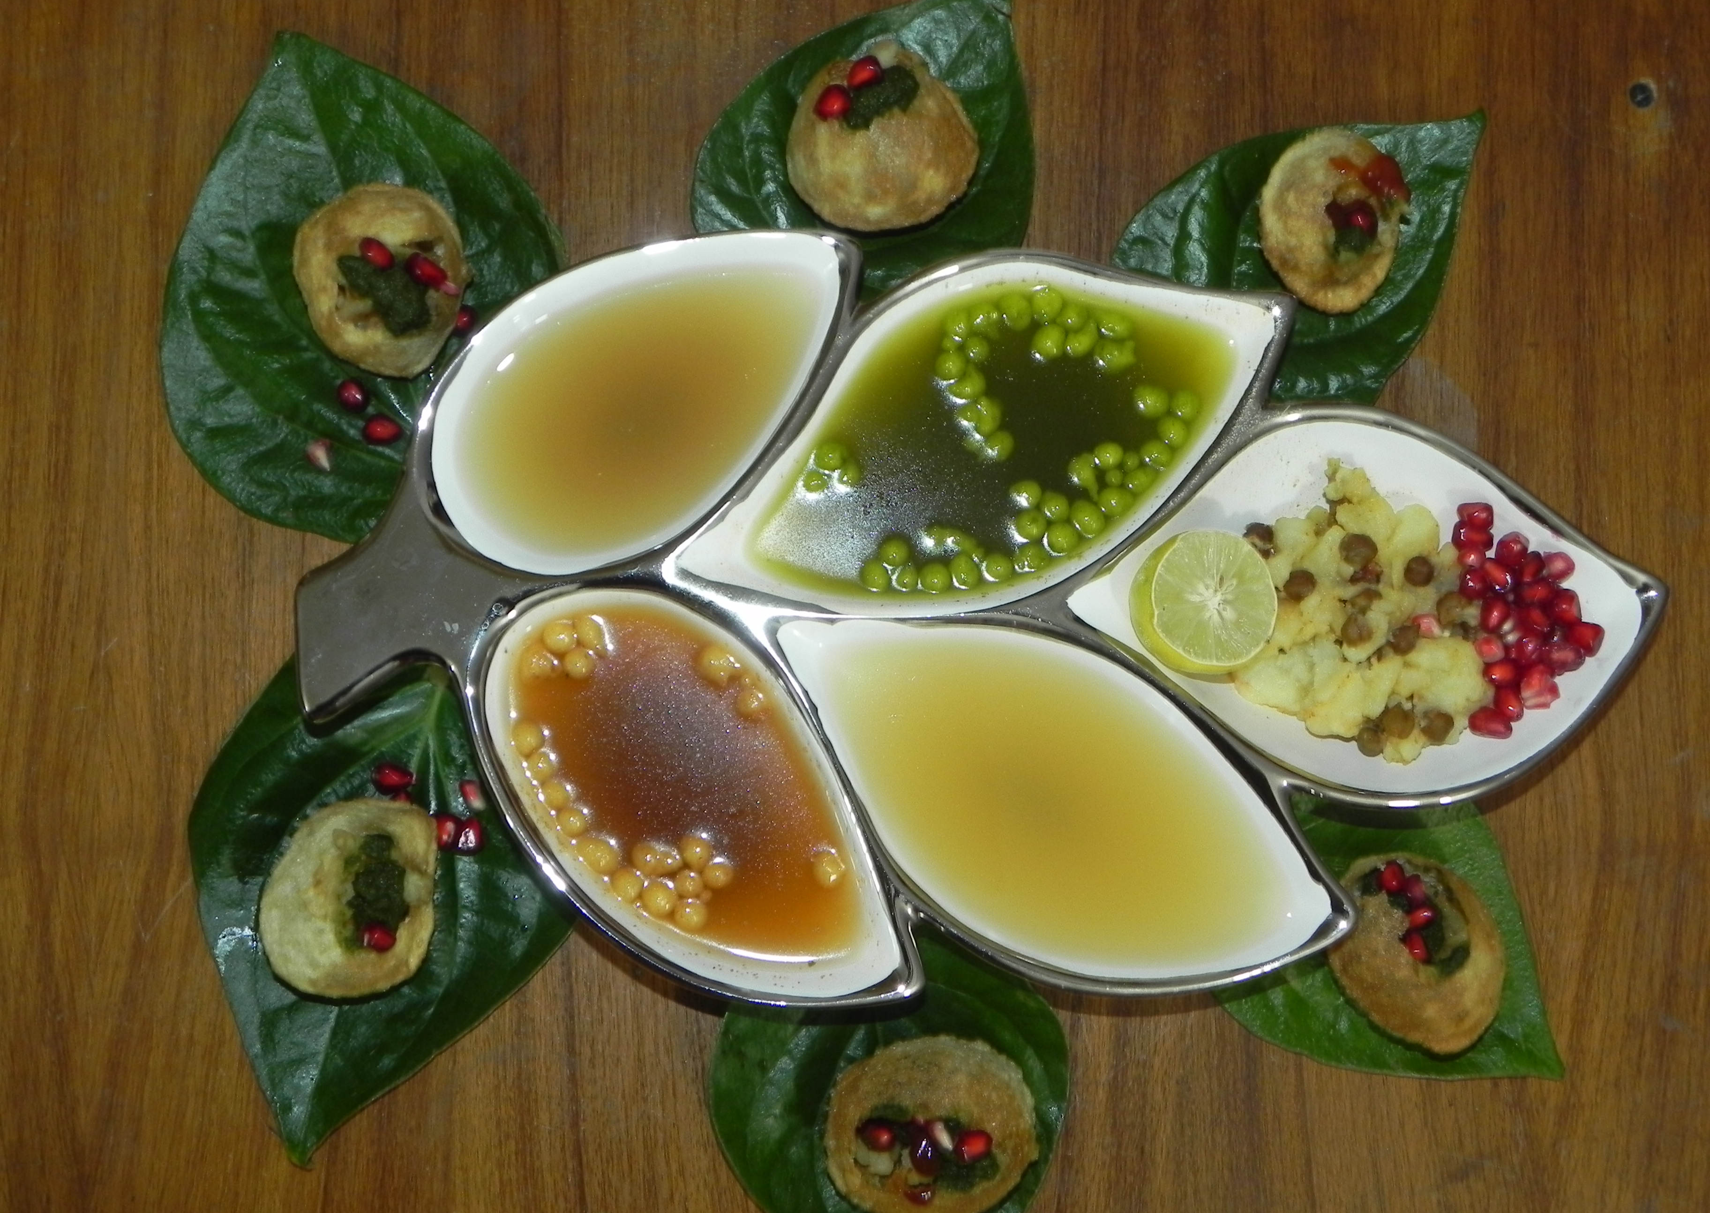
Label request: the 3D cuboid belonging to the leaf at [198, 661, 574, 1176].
[{"bbox_3d":[-0.139,0.086,0.587,0.120,0.020,0.155,15,88,0],"label":"leaf"}]

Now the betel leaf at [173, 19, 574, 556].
[{"bbox_3d":[-0.145,-0.095,0.593,0.126,0.020,0.154,-19,88,-1],"label":"betel leaf"}]

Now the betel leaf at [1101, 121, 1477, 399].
[{"bbox_3d":[0.140,-0.109,0.594,0.113,0.018,0.088,-45,89,-1],"label":"betel leaf"}]

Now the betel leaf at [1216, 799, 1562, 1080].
[{"bbox_3d":[0.161,0.099,0.589,0.116,0.016,0.093,41,89,1],"label":"betel leaf"}]

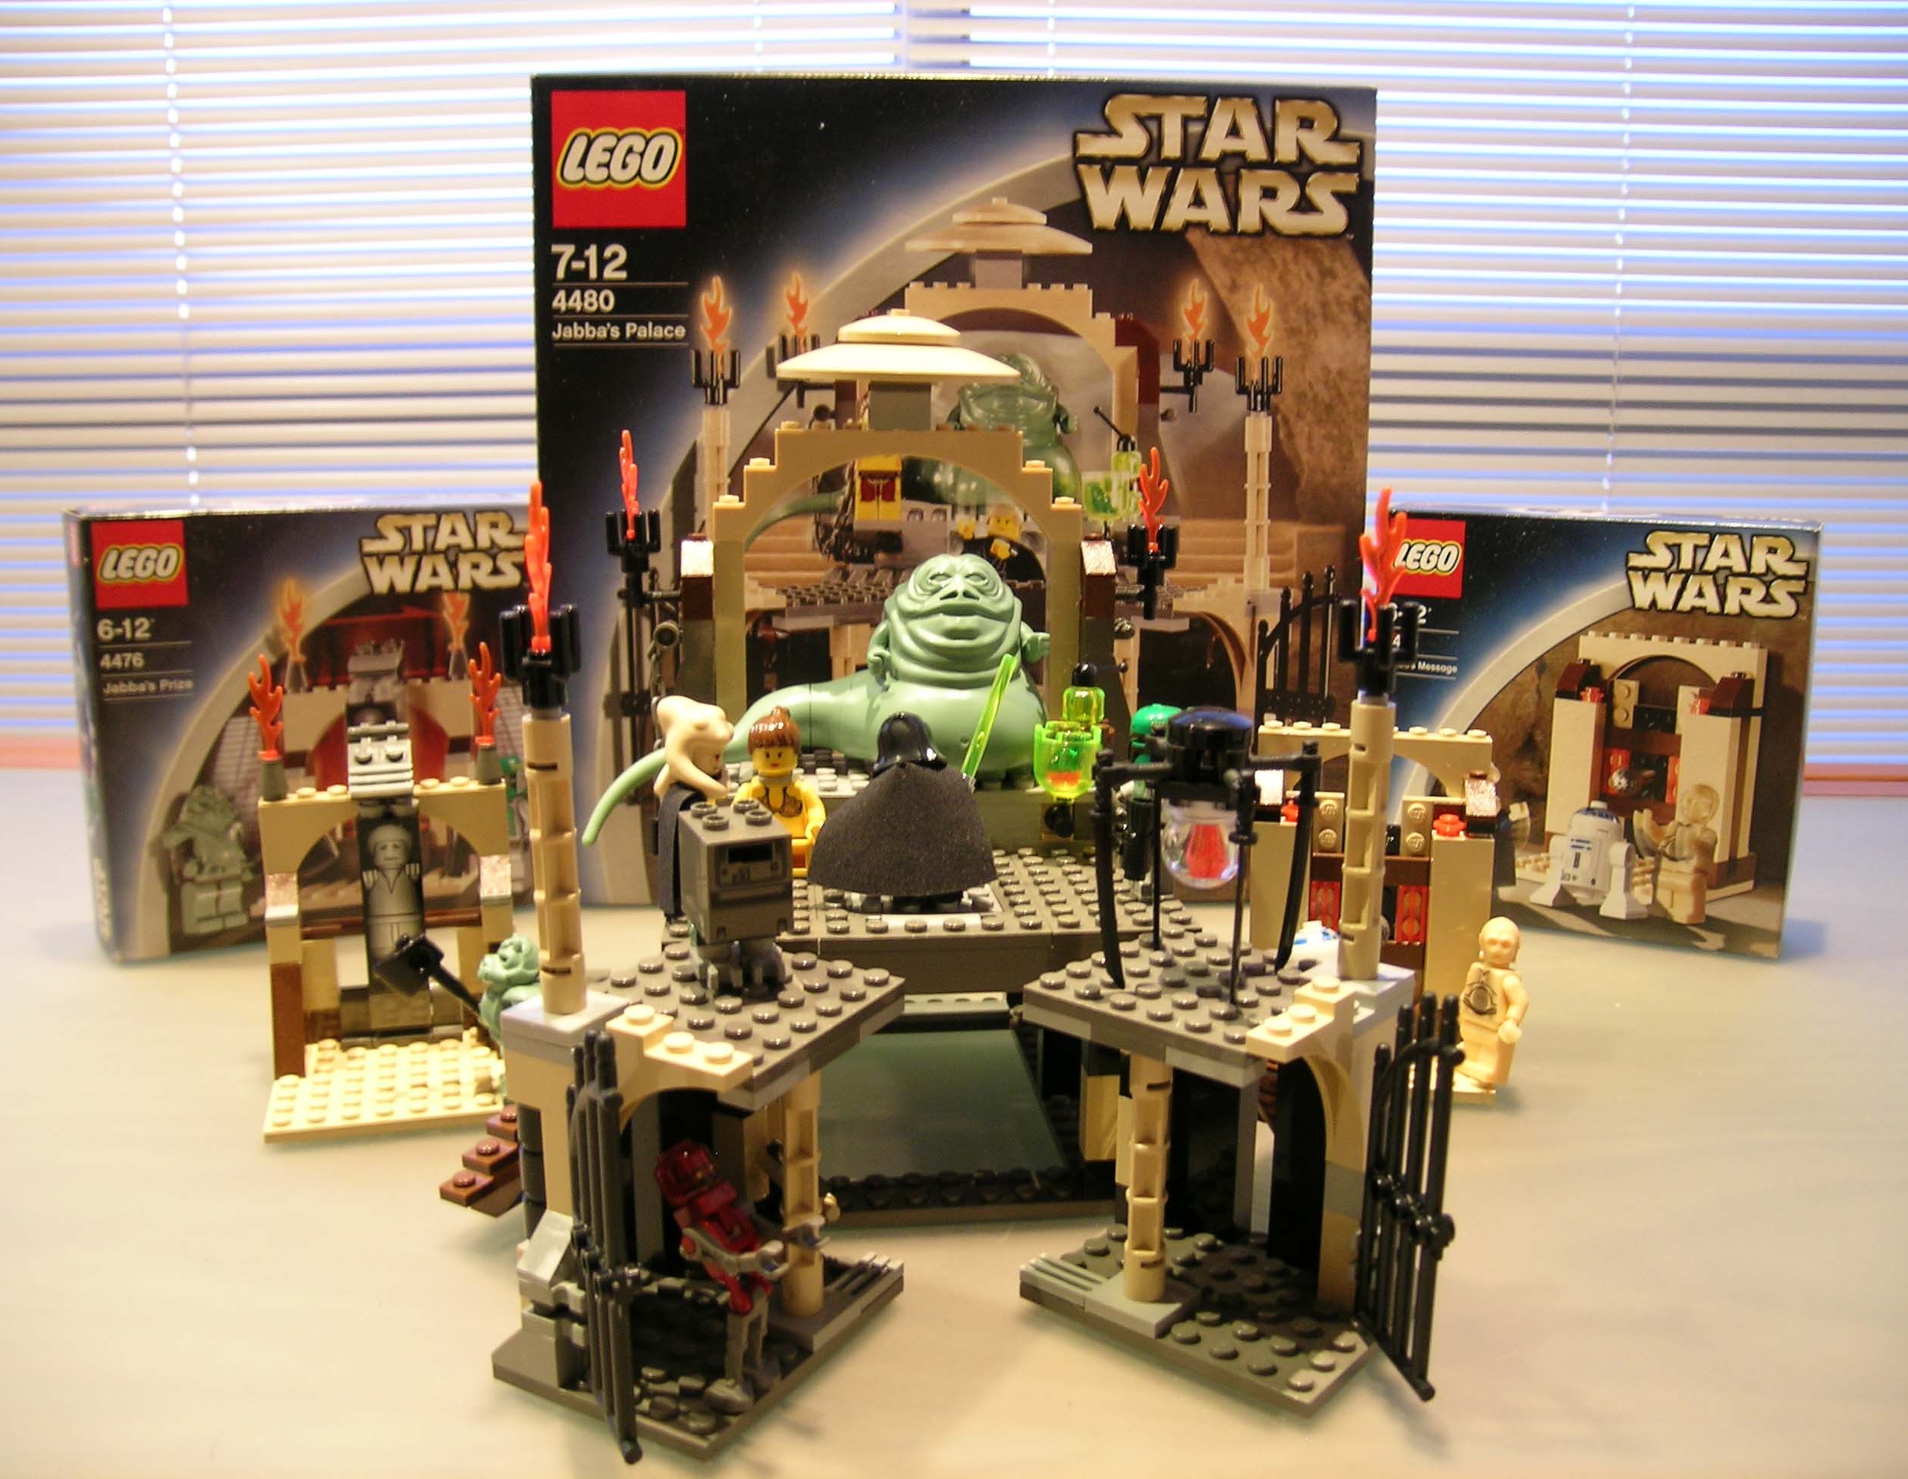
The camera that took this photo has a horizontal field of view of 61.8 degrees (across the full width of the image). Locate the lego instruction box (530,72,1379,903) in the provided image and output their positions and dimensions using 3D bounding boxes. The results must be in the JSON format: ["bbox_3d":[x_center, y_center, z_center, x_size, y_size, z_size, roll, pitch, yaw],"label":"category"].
[{"bbox_3d":[-0.001,-0.084,0.586,0.283,0.284,0.058,0,11,-1],"label":"lego instruction box"}]

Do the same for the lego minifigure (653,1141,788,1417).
[{"bbox_3d":[-0.035,0.095,0.280,0.025,0.042,0.018,6,12,28],"label":"lego minifigure"}]

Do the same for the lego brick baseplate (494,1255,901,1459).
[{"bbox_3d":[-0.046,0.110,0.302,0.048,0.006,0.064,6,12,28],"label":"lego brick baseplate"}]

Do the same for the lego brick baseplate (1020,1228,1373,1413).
[{"bbox_3d":[0.053,0.109,0.314,0.064,0.005,0.048,10,14,40],"label":"lego brick baseplate"}]

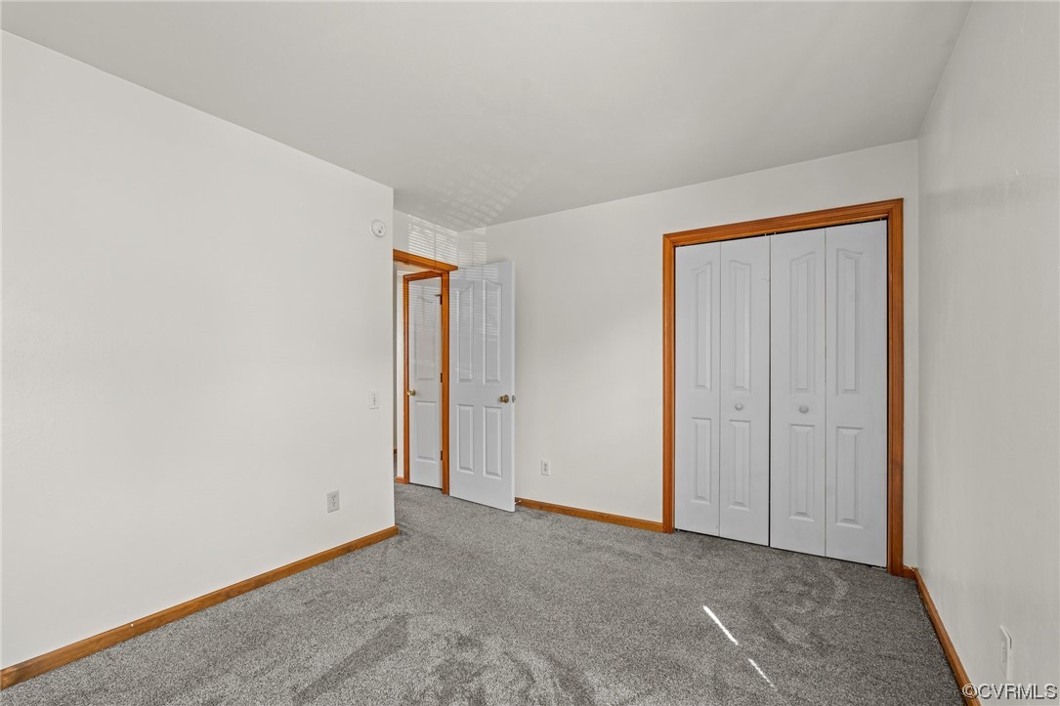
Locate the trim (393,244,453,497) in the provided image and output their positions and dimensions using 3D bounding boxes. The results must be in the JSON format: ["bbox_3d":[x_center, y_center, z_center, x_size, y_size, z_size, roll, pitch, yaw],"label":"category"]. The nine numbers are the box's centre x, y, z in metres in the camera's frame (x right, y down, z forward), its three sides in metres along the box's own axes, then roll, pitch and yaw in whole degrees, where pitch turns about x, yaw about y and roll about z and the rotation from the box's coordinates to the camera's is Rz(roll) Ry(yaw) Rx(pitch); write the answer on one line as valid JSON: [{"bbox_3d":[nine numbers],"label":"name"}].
[{"bbox_3d":[-0.987,0.251,4.042,0.135,2.110,0.890,0,-1,33],"label":"trim"}]

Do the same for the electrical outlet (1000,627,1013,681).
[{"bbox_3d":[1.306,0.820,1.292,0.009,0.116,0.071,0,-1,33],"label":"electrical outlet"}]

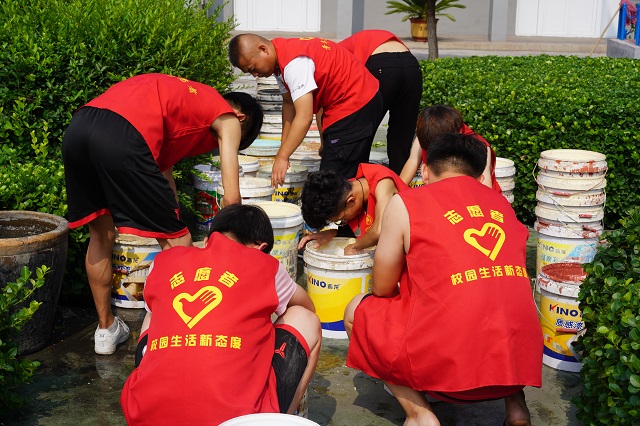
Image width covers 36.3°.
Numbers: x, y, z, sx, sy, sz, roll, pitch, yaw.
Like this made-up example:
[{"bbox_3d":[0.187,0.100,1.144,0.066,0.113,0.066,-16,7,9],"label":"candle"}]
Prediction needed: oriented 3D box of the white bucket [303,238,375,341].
[{"bbox_3d":[0.097,0.329,4.310,0.319,0.369,0.319,0,14,0],"label":"white bucket"}]

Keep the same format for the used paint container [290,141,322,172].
[{"bbox_3d":[-0.085,-0.262,6.769,0.310,0.375,0.310,0,13,0],"label":"used paint container"}]

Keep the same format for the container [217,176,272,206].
[{"bbox_3d":[-0.420,0.009,5.611,0.310,0.375,0.310,0,13,0],"label":"container"}]

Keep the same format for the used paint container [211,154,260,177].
[{"bbox_3d":[-0.545,-0.165,6.351,0.310,0.375,0.310,-1,13,-5],"label":"used paint container"}]

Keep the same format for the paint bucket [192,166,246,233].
[{"bbox_3d":[-0.618,-0.096,6.059,0.310,0.375,0.310,-1,13,-6],"label":"paint bucket"}]

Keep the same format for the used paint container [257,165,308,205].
[{"bbox_3d":[-0.221,-0.086,6.015,0.319,0.369,0.319,0,14,0],"label":"used paint container"}]

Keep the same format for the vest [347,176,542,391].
[{"bbox_3d":[0.428,0.212,3.453,0.581,0.694,0.479,-5,14,-19],"label":"vest"}]

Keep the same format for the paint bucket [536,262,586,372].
[{"bbox_3d":[1.019,0.407,3.926,0.310,0.375,0.310,4,14,15],"label":"paint bucket"}]

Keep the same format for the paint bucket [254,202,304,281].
[{"bbox_3d":[-0.240,0.164,4.974,0.319,0.374,0.319,0,14,0],"label":"paint bucket"}]

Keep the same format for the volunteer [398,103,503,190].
[{"bbox_3d":[0.704,-0.155,5.242,0.551,0.867,0.765,6,15,23],"label":"volunteer"}]

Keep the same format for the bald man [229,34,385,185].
[{"bbox_3d":[-0.069,-0.337,5.242,0.830,1.220,0.520,-3,14,-15],"label":"bald man"}]

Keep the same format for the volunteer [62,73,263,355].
[{"bbox_3d":[-0.612,-0.043,4.241,0.979,1.122,0.561,-12,18,-41],"label":"volunteer"}]

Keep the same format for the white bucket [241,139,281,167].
[{"bbox_3d":[-0.409,-0.279,6.837,0.310,0.375,0.310,-1,13,-3],"label":"white bucket"}]

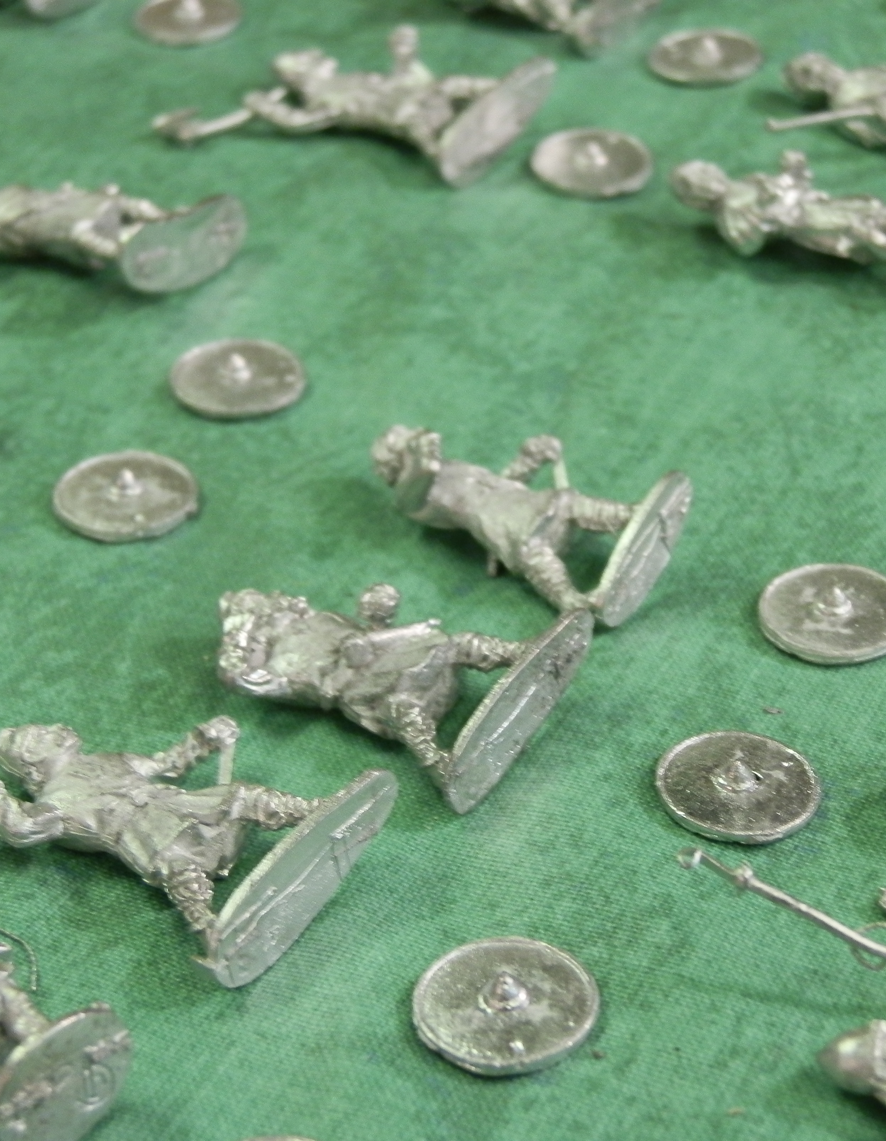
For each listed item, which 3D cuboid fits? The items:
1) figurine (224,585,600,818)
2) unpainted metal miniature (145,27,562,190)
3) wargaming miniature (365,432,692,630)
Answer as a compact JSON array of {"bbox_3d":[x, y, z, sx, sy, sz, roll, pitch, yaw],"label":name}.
[{"bbox_3d":[-0.006,0.007,0.221,0.029,0.011,0.024,17,39,23],"label":"figurine"},{"bbox_3d":[-0.010,-0.056,0.308,0.037,0.011,0.028,19,44,27],"label":"unpainted metal miniature"},{"bbox_3d":[0.006,-0.006,0.240,0.029,0.011,0.019,19,48,25],"label":"wargaming miniature"}]

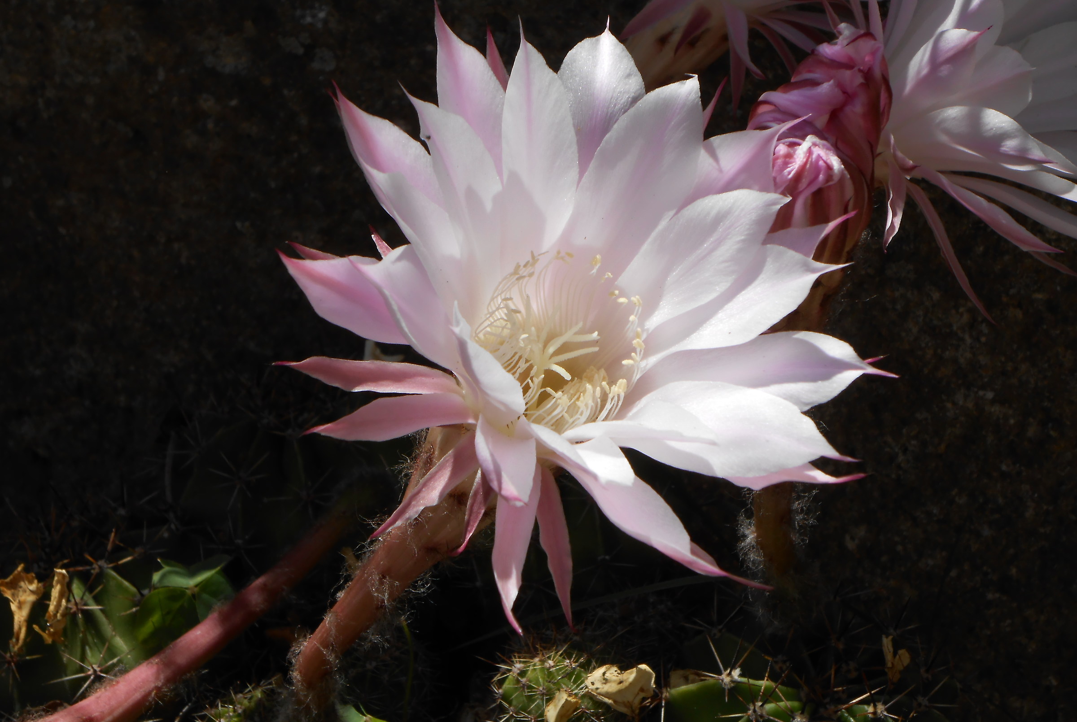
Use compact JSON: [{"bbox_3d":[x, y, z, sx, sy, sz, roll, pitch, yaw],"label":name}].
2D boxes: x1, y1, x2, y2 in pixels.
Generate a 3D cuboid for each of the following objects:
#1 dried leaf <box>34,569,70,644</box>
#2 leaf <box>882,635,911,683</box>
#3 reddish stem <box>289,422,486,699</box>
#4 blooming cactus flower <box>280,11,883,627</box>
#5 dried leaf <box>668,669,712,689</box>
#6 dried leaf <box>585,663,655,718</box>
[{"bbox_3d":[-0.111,0.056,0.575,0.009,0.018,0.007,0,27,0],"label":"dried leaf"},{"bbox_3d":[0.085,0.071,0.600,0.007,0.012,0.006,0,27,0],"label":"leaf"},{"bbox_3d":[-0.034,0.046,0.565,0.021,0.078,0.021,36,31,0],"label":"reddish stem"},{"bbox_3d":[0.009,-0.009,0.530,0.124,0.055,0.117,-5,63,-11],"label":"blooming cactus flower"},{"bbox_3d":[0.035,0.073,0.580,0.011,0.005,0.006,0,27,0],"label":"dried leaf"},{"bbox_3d":[0.018,0.073,0.560,0.015,0.011,0.009,0,27,0],"label":"dried leaf"}]

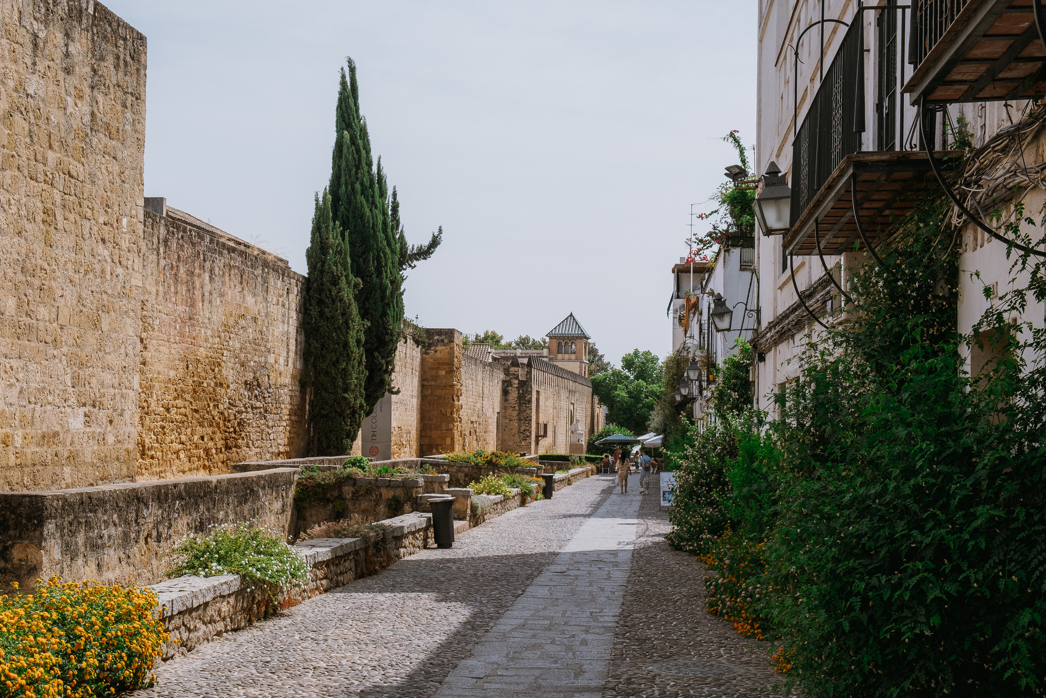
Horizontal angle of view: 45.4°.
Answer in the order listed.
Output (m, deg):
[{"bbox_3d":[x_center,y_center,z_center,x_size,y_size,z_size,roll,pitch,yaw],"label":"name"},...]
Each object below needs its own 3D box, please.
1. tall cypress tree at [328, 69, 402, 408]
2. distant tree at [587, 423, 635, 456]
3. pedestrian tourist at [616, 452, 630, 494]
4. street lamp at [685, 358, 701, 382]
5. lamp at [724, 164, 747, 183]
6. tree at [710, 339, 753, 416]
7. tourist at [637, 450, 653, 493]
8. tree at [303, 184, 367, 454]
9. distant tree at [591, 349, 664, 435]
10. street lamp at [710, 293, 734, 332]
[{"bbox_3d":[-5.288,-3.061,42.000,2.400,13.396,2.500,1,-3,6],"label":"tall cypress tree"},{"bbox_3d":[6.742,7.420,95.000,3.500,3.477,4.000,1,-3,6],"label":"distant tree"},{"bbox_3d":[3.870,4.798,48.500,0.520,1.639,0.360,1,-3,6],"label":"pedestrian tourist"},{"bbox_3d":[5.520,0.647,40.400,0.440,0.766,0.440,1,-3,6],"label":"street lamp"},{"bbox_3d":[4.192,-3.457,24.600,0.330,0.354,0.400,3,-3,-31],"label":"lamp"},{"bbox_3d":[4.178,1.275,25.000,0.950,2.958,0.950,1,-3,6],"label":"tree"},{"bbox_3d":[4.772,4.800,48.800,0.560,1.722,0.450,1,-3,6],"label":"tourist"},{"bbox_3d":[-5.830,-0.730,38.500,1.900,8.329,1.950,1,-3,6],"label":"tree"},{"bbox_3d":[9.841,5.534,118.000,7.200,10.990,7.600,1,-3,6],"label":"distant tree"},{"bbox_3d":[3.854,-0.704,24.200,0.440,0.759,0.440,1,-3,6],"label":"street lamp"}]

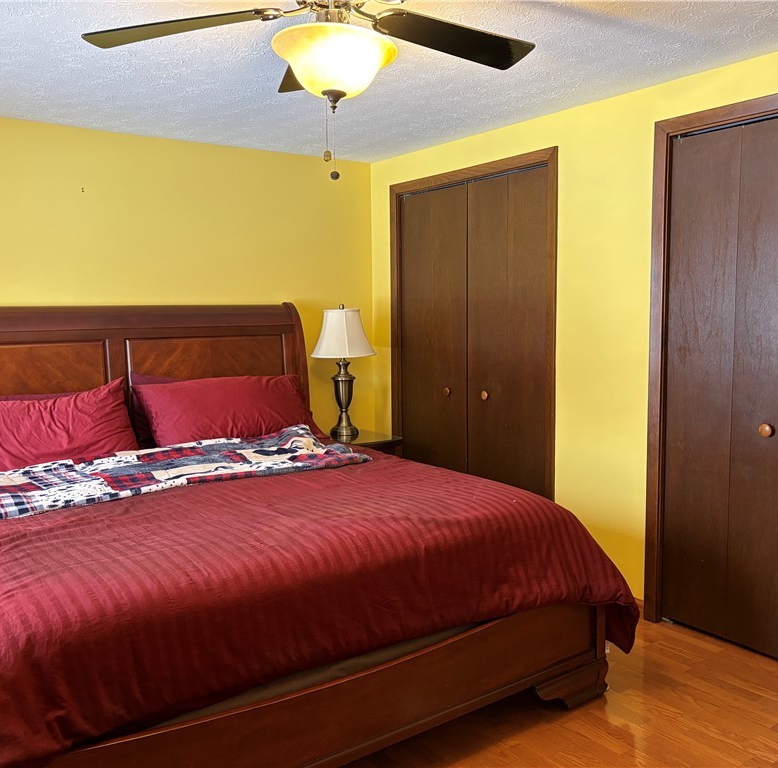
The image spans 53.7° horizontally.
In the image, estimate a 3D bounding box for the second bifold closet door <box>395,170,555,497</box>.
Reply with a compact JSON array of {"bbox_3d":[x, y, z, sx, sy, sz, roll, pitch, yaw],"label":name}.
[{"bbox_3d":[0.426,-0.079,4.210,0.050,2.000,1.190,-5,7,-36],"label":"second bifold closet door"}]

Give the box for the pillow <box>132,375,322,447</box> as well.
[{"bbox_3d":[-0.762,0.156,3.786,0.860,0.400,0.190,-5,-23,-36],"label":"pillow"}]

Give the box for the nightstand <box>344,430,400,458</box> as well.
[{"bbox_3d":[-0.248,0.619,4.549,0.520,0.620,0.440,-5,7,-36],"label":"nightstand"}]

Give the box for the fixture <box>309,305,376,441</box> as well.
[{"bbox_3d":[-0.268,-0.074,4.497,0.380,0.780,0.380,-1,6,0],"label":"fixture"}]

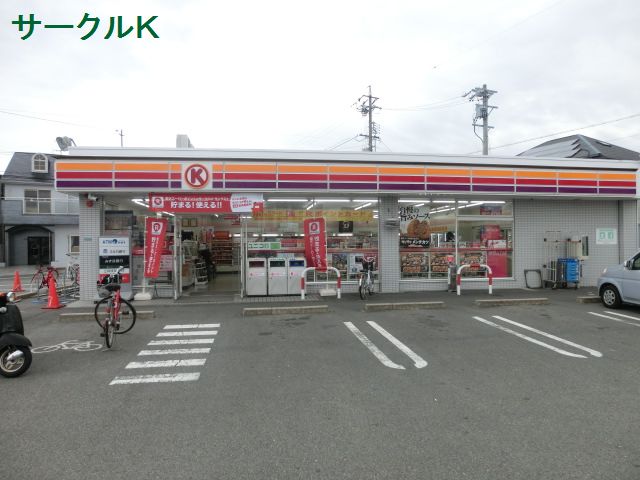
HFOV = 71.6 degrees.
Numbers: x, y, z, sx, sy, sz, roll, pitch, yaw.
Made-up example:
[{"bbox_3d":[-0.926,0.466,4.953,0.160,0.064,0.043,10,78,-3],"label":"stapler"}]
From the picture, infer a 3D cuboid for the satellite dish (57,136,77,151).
[{"bbox_3d":[-6.860,-2.610,12.000,0.440,0.400,0.420,0,0,-32],"label":"satellite dish"}]

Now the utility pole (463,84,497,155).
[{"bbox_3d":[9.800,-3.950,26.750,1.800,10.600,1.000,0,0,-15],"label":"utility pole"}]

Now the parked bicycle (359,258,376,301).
[{"bbox_3d":[1.200,0.955,11.390,0.500,1.050,1.650,0,0,17],"label":"parked bicycle"}]

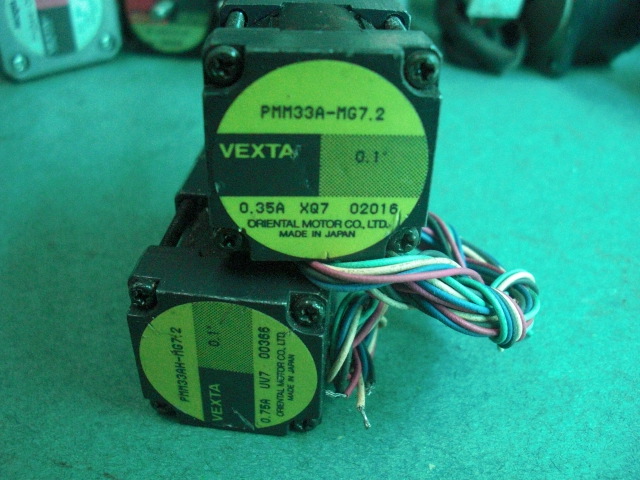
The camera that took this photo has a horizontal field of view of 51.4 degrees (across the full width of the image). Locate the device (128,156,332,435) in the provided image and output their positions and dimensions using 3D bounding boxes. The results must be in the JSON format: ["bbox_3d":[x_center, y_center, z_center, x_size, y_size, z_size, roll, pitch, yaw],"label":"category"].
[{"bbox_3d":[-0.010,0.003,0.121,0.028,0.028,0.056,6,37,4],"label":"device"}]

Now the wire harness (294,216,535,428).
[{"bbox_3d":[0.019,0.007,0.112,0.040,0.029,0.042,6,37,4],"label":"wire harness"}]

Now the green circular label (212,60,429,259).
[{"bbox_3d":[0.000,-0.009,0.082,0.027,0.027,0.001,0,30,-3],"label":"green circular label"}]

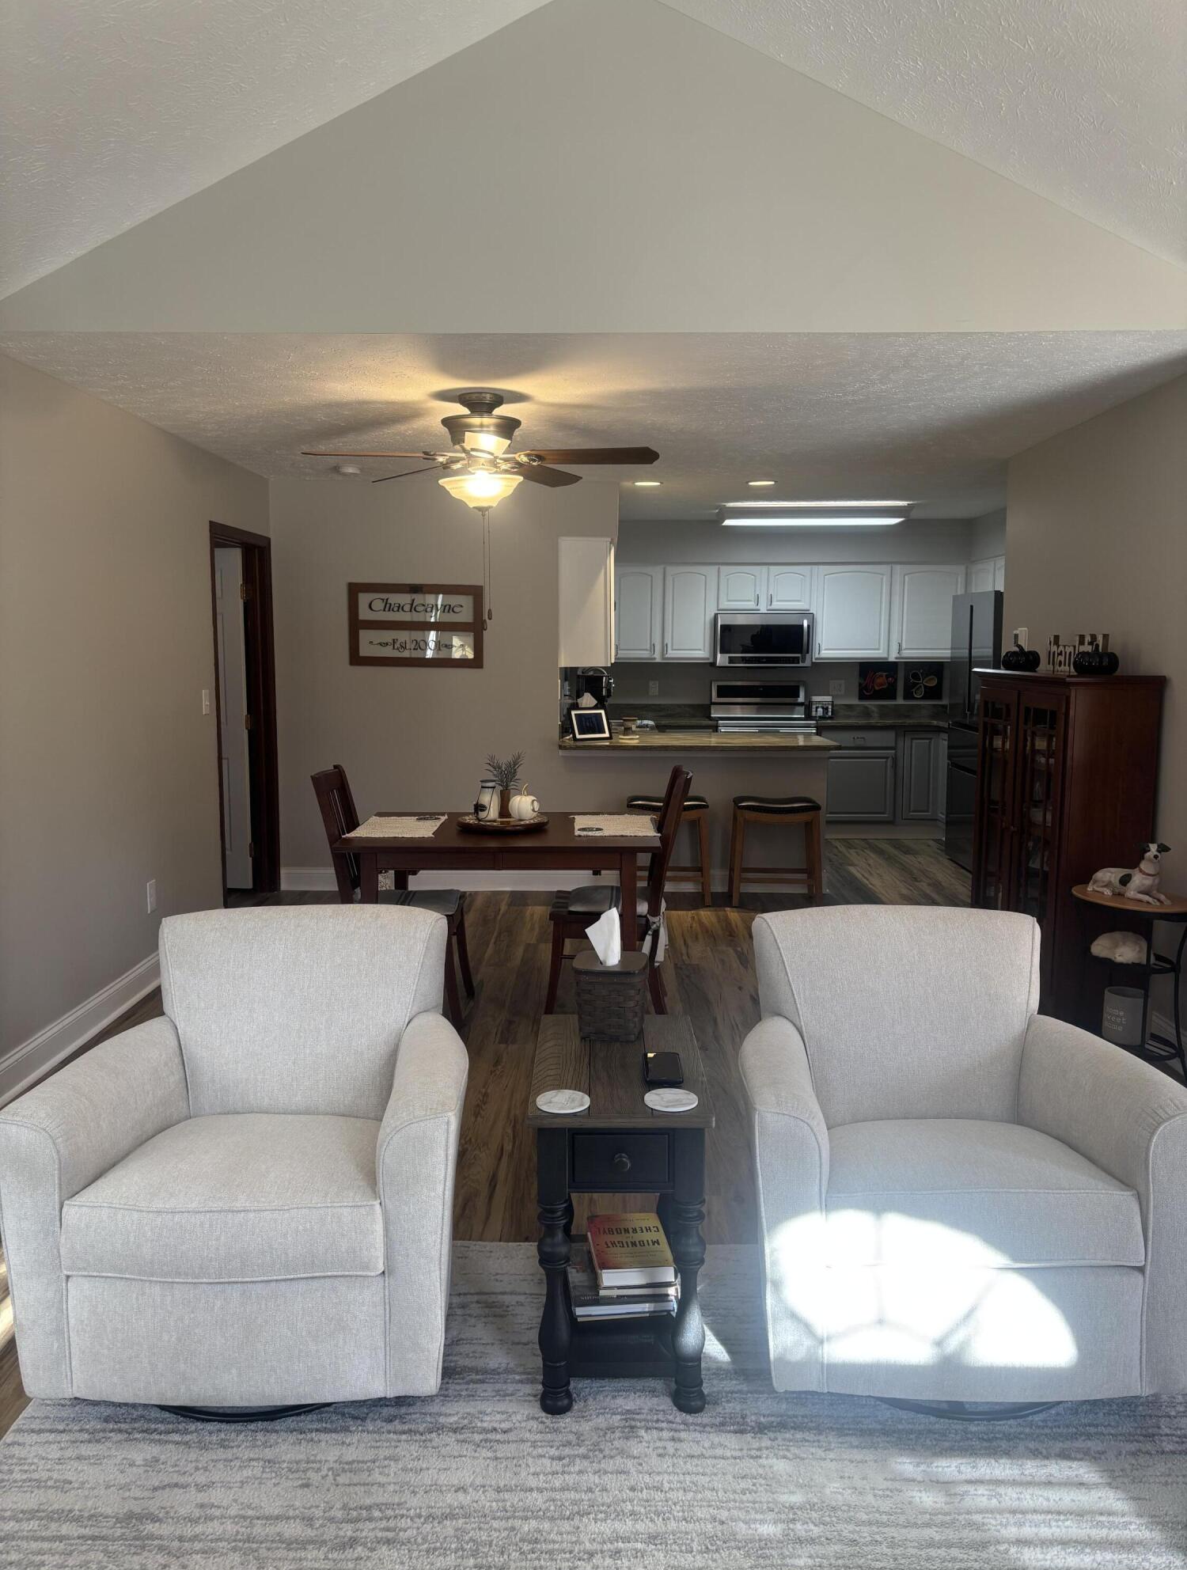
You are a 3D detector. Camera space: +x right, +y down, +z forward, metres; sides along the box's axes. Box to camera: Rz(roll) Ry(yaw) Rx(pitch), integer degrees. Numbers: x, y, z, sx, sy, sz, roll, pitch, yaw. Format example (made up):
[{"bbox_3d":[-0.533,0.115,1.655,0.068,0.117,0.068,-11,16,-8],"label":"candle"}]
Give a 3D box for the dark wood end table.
[{"bbox_3d":[0.052,0.886,2.551,0.350,0.610,0.610,0,7,1],"label":"dark wood end table"}]

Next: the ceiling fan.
[{"bbox_3d":[-0.429,-1.285,4.515,1.330,0.420,1.300,0,7,1],"label":"ceiling fan"}]

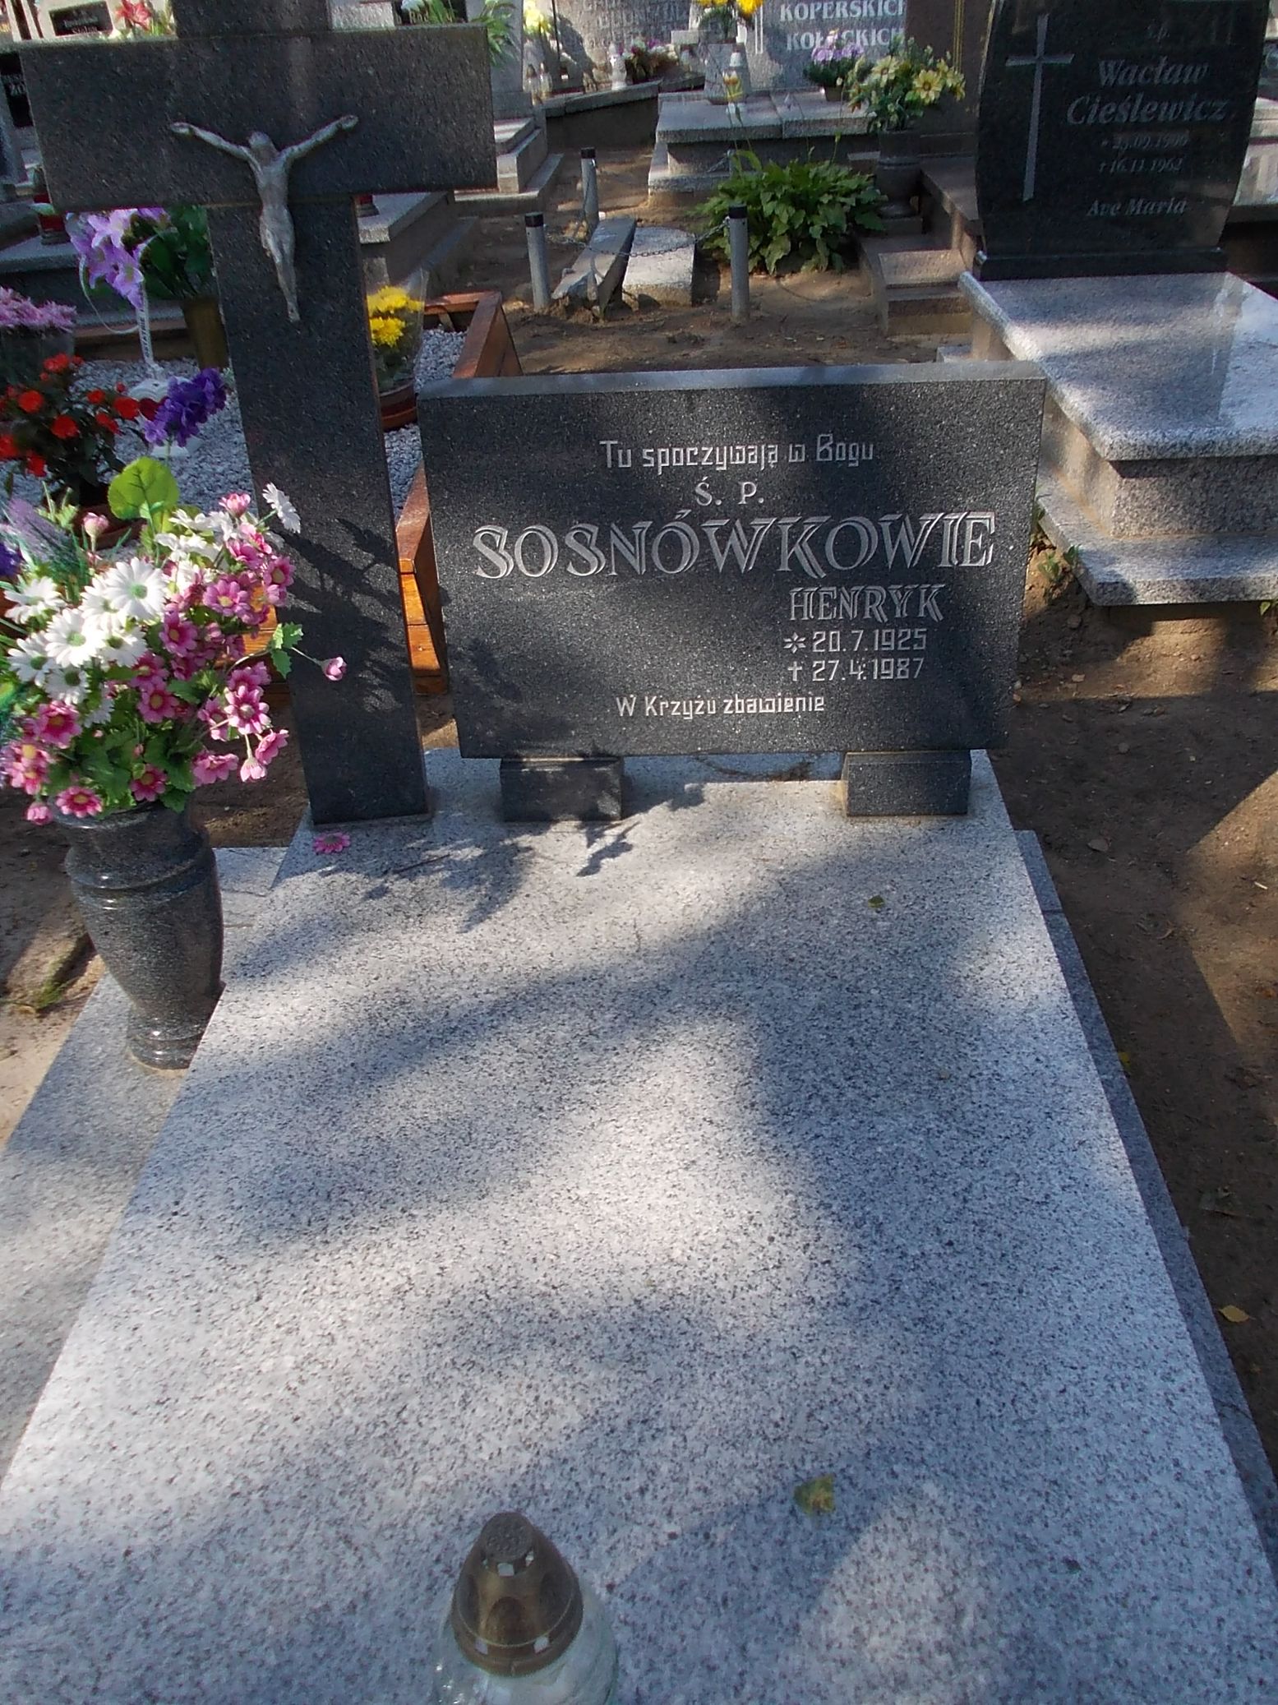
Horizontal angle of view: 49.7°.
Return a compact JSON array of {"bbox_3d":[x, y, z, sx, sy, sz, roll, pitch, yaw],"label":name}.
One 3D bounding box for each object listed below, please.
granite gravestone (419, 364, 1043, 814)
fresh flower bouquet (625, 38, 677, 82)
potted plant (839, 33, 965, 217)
[{"bbox_3d":[0.106,-0.330,1.635,0.680,0.445,0.066,-1,32,4],"label":"granite gravestone"},{"bbox_3d":[0.070,-4.654,8.100,0.305,0.211,0.260,-1,33,4],"label":"fresh flower bouquet"},{"bbox_3d":[0.962,-2.659,5.050,0.451,0.572,0.406,-1,33,4],"label":"potted plant"}]

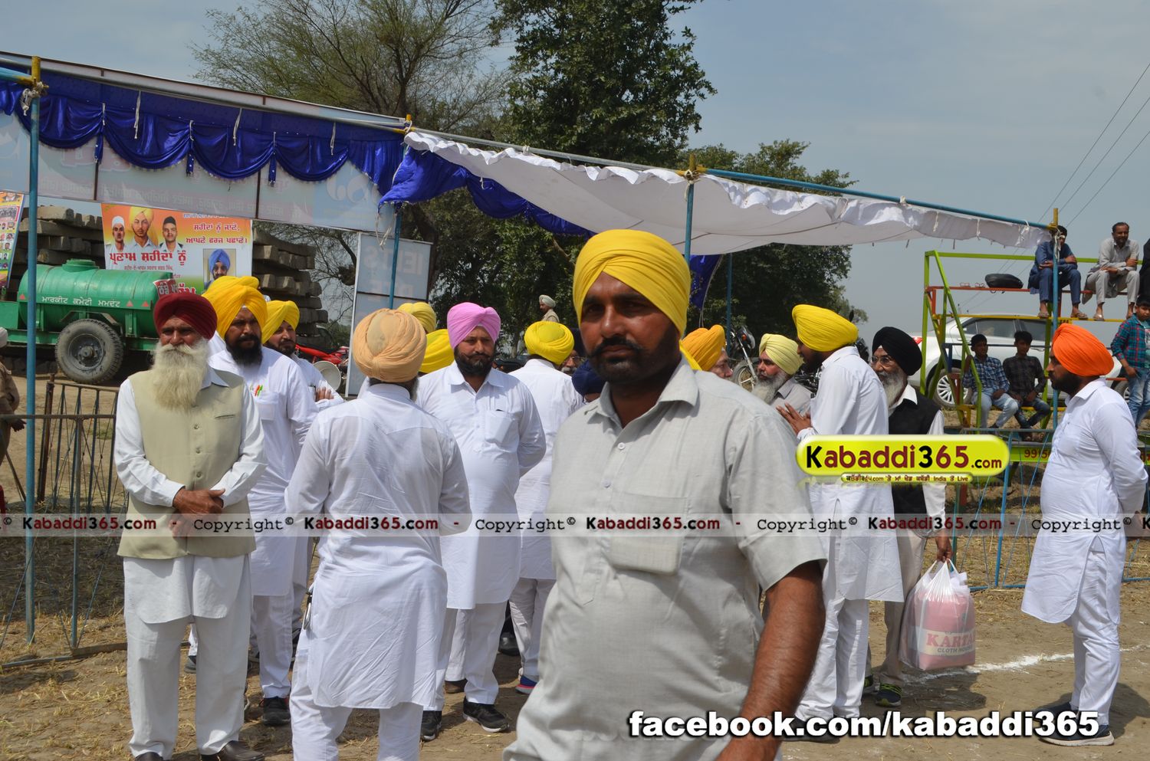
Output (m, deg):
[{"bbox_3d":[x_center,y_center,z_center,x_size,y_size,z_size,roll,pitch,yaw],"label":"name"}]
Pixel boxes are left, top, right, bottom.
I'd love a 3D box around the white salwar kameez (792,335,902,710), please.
[{"bbox_3d":[1.141,0.638,5.220,0.440,1.560,0.460,3,2,29],"label":"white salwar kameez"}]

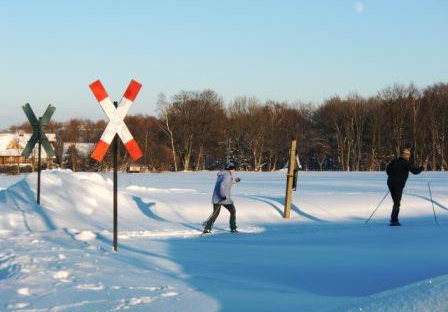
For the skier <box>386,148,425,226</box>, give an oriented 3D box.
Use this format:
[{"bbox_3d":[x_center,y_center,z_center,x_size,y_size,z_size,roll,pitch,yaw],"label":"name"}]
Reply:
[{"bbox_3d":[4.060,0.705,22.000,0.650,1.740,0.600,0,0,-28],"label":"skier"}]

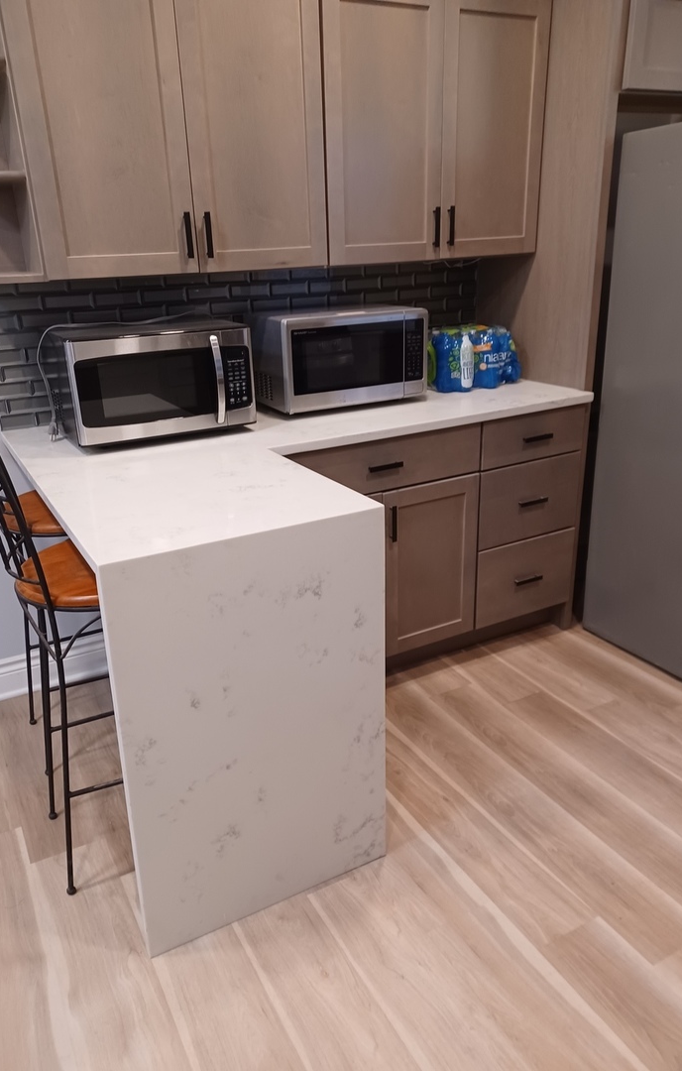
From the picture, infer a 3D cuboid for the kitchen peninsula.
[{"bbox_3d":[0.067,0.119,2.427,1.790,0.932,1.240,-13,24,-27],"label":"kitchen peninsula"}]

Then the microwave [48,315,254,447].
[{"bbox_3d":[-0.568,-0.464,2.289,0.515,0.292,0.413,-13,24,-27],"label":"microwave"}]

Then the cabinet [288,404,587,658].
[{"bbox_3d":[0.179,-0.019,2.812,1.224,0.902,0.650,-13,24,-27],"label":"cabinet"}]

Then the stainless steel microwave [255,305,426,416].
[{"bbox_3d":[-0.028,-0.602,2.590,0.520,0.297,0.370,-13,24,-27],"label":"stainless steel microwave"}]

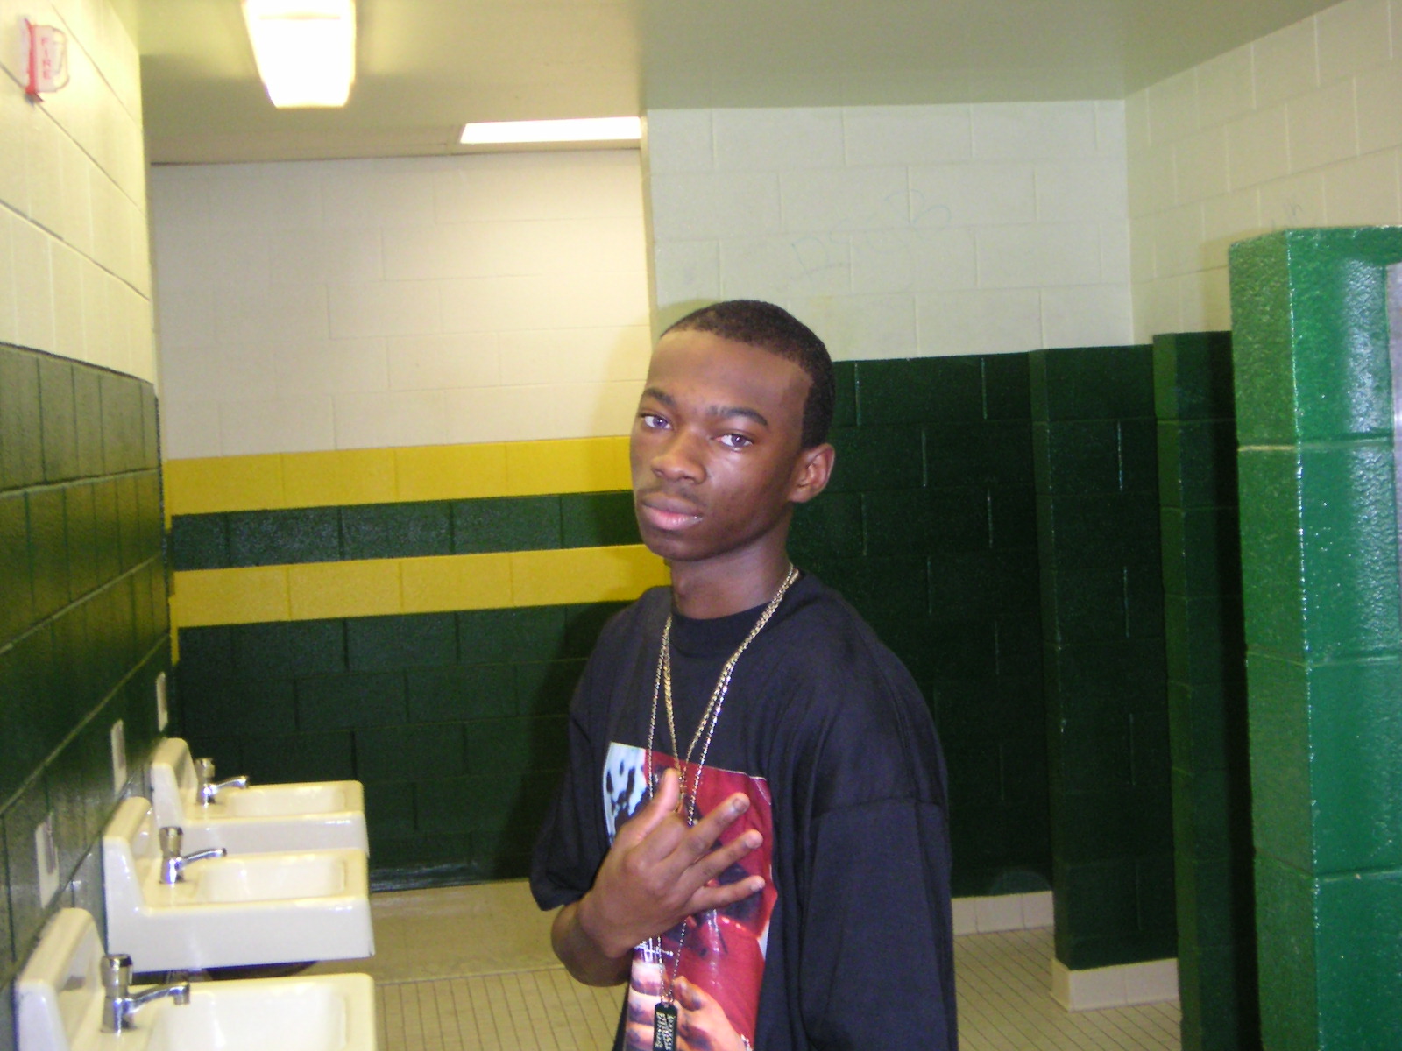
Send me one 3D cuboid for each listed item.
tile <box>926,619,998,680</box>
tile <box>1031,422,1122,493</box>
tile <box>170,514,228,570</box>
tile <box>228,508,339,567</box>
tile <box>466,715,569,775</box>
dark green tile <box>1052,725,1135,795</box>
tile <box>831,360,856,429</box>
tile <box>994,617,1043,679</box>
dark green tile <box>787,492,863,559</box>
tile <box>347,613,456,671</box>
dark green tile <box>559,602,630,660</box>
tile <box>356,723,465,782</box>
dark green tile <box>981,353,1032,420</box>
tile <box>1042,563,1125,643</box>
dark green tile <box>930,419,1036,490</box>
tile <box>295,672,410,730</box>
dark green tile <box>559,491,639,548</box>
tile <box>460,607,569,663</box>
[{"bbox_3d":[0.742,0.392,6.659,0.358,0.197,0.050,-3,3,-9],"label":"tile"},{"bbox_3d":[1.049,-0.187,5.864,0.197,0.197,0.140,-3,3,-9],"label":"tile"},{"bbox_3d":[-1.814,0.064,7.616,0.195,0.195,0.050,-3,3,-9],"label":"tile"},{"bbox_3d":[-1.512,0.045,7.652,0.400,0.197,0.060,-3,3,-9],"label":"tile"},{"bbox_3d":[-0.670,0.812,7.814,0.398,0.197,0.050,-3,3,-9],"label":"tile"},{"bbox_3d":[1.080,0.626,5.858,0.195,0.197,0.140,-3,3,-9],"label":"dark green tile"},{"bbox_3d":[0.279,-0.395,6.491,0.400,0.197,0.060,-3,3,-9],"label":"tile"},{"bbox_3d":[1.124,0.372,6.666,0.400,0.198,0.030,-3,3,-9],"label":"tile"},{"bbox_3d":[0.302,0.015,6.515,0.400,0.198,0.030,-3,3,-9],"label":"dark green tile"},{"bbox_3d":[-1.097,0.429,7.782,0.400,0.198,0.030,-3,3,-9],"label":"tile"},{"bbox_3d":[-0.293,0.385,7.883,0.398,0.195,0.050,-3,3,-9],"label":"dark green tile"},{"bbox_3d":[-1.073,0.834,7.754,0.400,0.197,0.060,-3,3,-9],"label":"tile"},{"bbox_3d":[1.079,-0.439,6.591,0.398,0.195,0.050,-3,3,-9],"label":"dark green tile"},{"bbox_3d":[1.068,0.219,5.883,0.197,0.197,0.140,-3,3,-9],"label":"tile"},{"bbox_3d":[0.888,-0.225,6.567,0.398,0.195,0.050,-3,3,-9],"label":"dark green tile"},{"bbox_3d":[-1.283,0.642,7.713,0.400,0.197,0.060,-3,3,-9],"label":"tile"},{"bbox_3d":[-0.317,-0.024,7.891,0.400,0.198,0.030,-3,3,-9],"label":"dark green tile"},{"bbox_3d":[-0.696,0.405,7.846,0.400,0.198,0.030,-3,3,-9],"label":"tile"}]

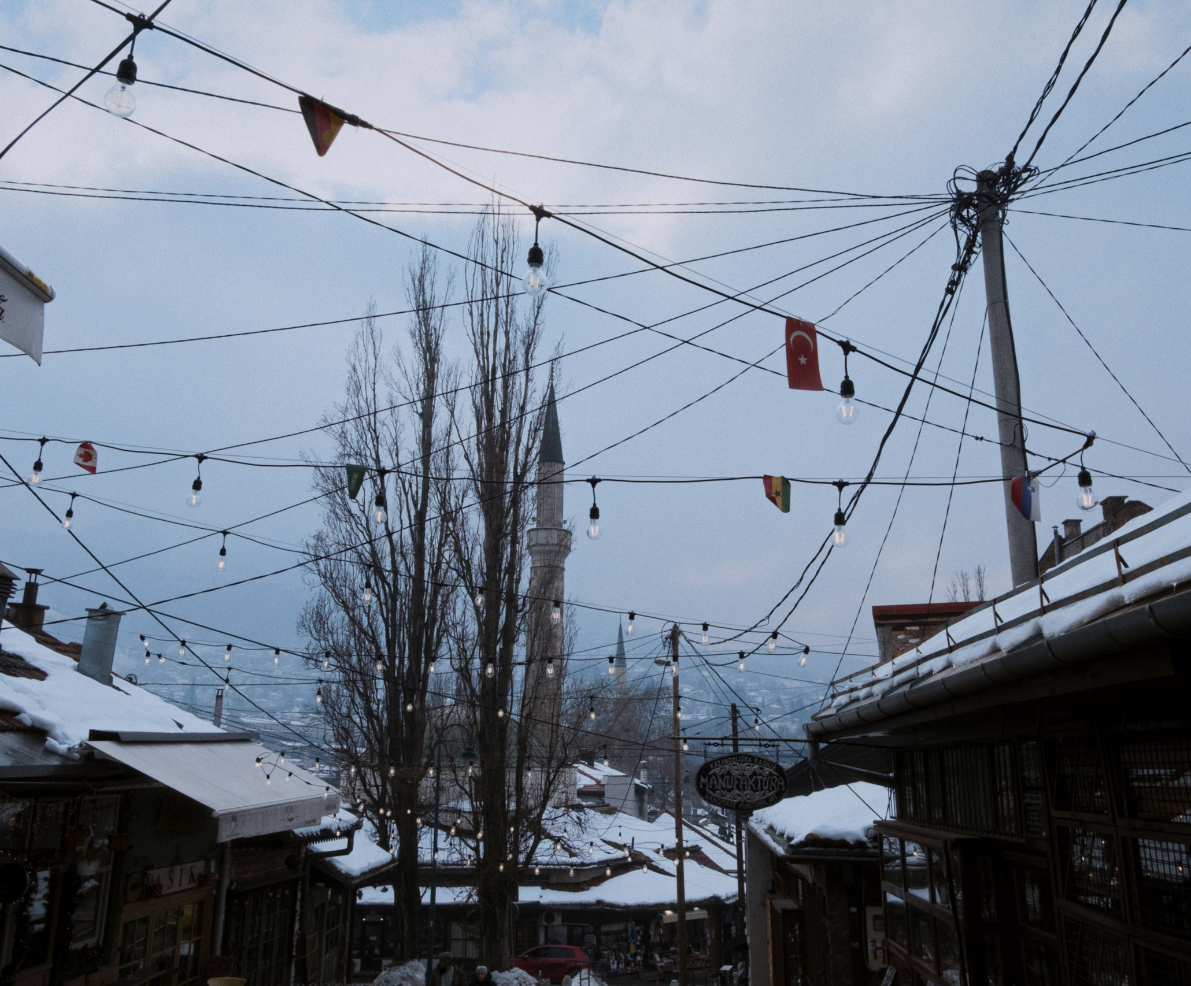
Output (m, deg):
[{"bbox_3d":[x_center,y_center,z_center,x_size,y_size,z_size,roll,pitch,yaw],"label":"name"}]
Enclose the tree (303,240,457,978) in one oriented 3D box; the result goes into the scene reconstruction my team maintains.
[{"bbox_3d":[-6.327,2.518,29.265,4.900,22.200,4.600,1,-14,0],"label":"tree"}]

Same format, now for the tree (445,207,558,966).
[{"bbox_3d":[-2.776,1.922,29.425,3.800,23.500,3.700,1,-14,0],"label":"tree"}]

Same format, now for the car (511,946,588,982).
[{"bbox_3d":[-2.178,19.674,41.300,4.200,1.470,1.770,-2,-16,8],"label":"car"}]

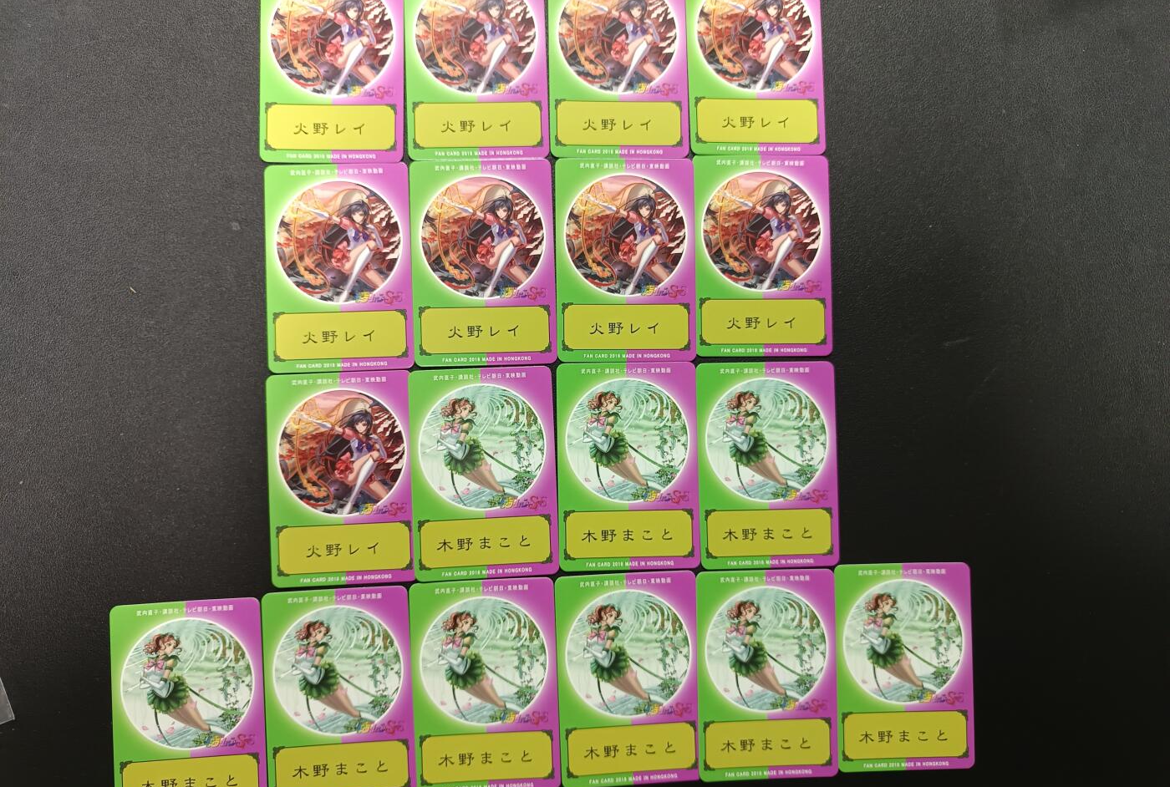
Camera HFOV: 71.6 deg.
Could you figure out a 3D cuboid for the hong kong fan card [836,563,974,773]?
[{"bbox_3d":[0.137,0.117,0.348,0.060,0.001,0.087,0,88,-3],"label":"hong kong fan card"}]

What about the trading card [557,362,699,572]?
[{"bbox_3d":[0.019,0.031,0.346,0.060,0.001,0.088,-1,88,-3],"label":"trading card"}]

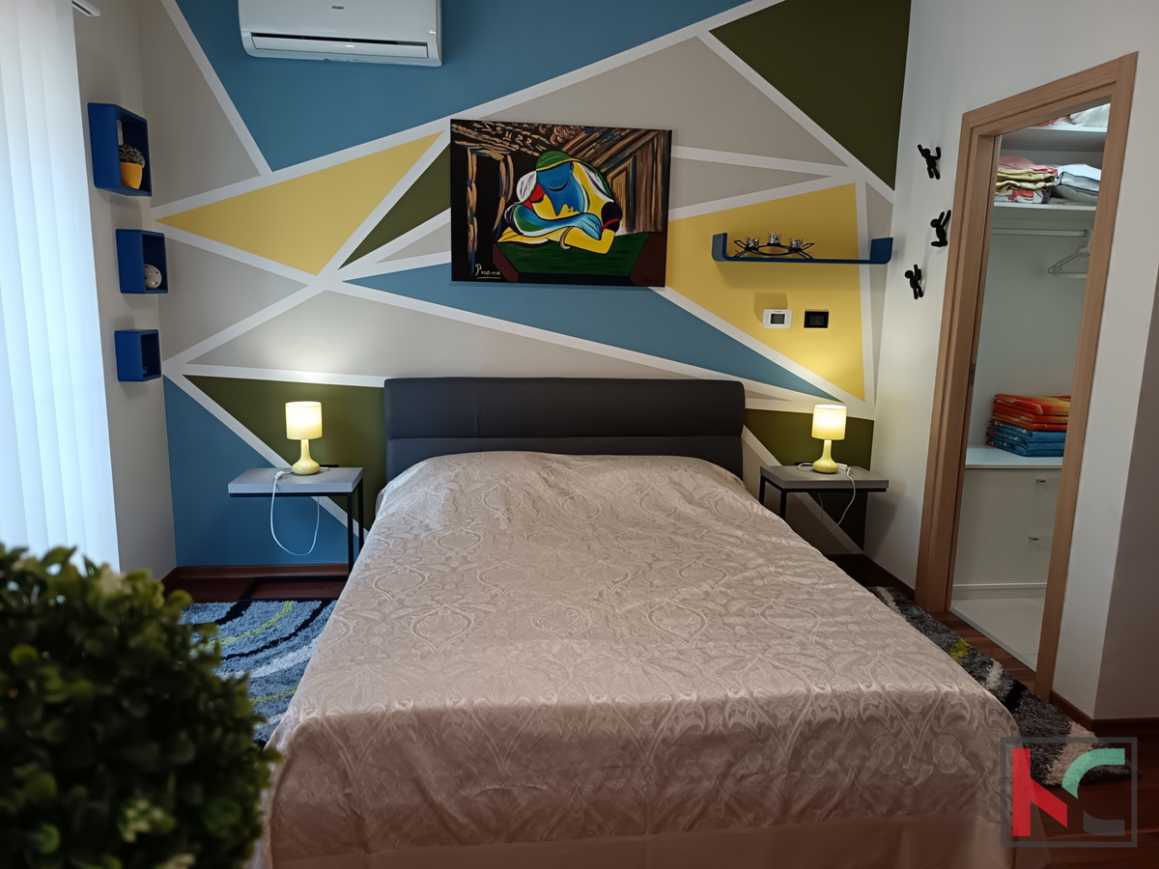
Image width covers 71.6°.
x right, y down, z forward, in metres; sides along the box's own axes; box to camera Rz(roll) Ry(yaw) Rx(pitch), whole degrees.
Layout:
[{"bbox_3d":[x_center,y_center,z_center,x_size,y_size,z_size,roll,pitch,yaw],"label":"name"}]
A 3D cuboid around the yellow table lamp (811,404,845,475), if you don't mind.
[{"bbox_3d":[1.214,0.022,3.915,0.160,0.317,0.160,0,10,-7],"label":"yellow table lamp"}]

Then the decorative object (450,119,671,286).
[{"bbox_3d":[-0.084,-1.045,3.679,0.991,0.703,0.032,0,10,-7],"label":"decorative object"}]

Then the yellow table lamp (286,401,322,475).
[{"bbox_3d":[-1.228,0.020,3.600,0.153,0.319,0.153,0,10,-8],"label":"yellow table lamp"}]

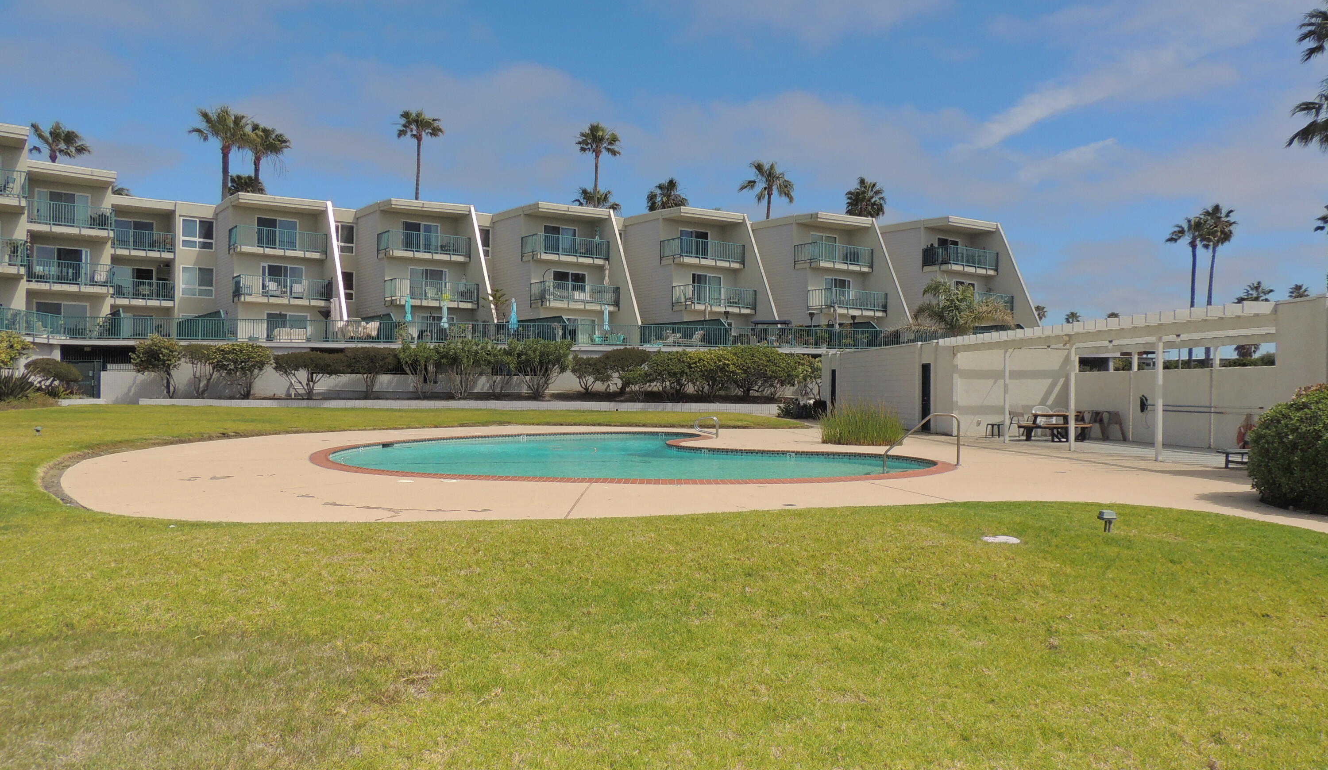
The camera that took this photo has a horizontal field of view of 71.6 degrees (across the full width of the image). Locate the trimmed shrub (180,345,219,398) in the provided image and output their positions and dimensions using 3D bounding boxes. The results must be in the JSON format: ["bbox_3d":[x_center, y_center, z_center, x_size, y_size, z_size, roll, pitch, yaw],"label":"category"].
[{"bbox_3d":[-22.405,-0.702,44.485,1.947,2.657,1.850,1,0,-7],"label":"trimmed shrub"}]

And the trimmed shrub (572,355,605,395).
[{"bbox_3d":[-3.759,-0.533,47.316,2.026,1.973,1.925,1,0,-7],"label":"trimmed shrub"}]

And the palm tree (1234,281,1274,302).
[{"bbox_3d":[51.149,-3.387,79.984,3.515,11.345,3.515,1,0,0],"label":"palm tree"}]

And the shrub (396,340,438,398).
[{"bbox_3d":[-11.989,-0.757,44.800,2.019,2.776,2.000,1,0,0],"label":"shrub"}]

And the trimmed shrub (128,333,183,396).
[{"bbox_3d":[-24.178,-0.938,43.836,2.470,3.013,2.346,1,0,-7],"label":"trimmed shrub"}]

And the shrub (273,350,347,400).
[{"bbox_3d":[-17.220,-0.480,44.817,3.585,2.424,2.900,1,0,-7],"label":"shrub"}]

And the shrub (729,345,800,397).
[{"bbox_3d":[4.864,-0.688,45.200,3.565,2.546,3.000,1,0,0],"label":"shrub"}]

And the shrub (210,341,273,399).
[{"bbox_3d":[-20.395,-0.726,44.418,3.003,2.803,2.853,1,0,-7],"label":"shrub"}]

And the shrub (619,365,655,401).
[{"bbox_3d":[-1.386,-0.105,46.404,1.778,1.725,1.689,1,0,-7],"label":"shrub"}]

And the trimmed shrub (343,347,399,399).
[{"bbox_3d":[-14.324,-0.583,45.000,2.738,2.535,2.500,1,0,0],"label":"trimmed shrub"}]

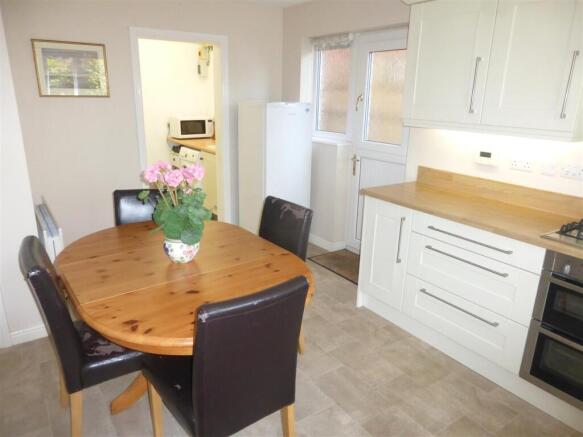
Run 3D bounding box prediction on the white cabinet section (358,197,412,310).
[{"bbox_3d":[0.632,0.238,2.801,0.050,0.725,0.405,-11,21,-34],"label":"white cabinet section"}]

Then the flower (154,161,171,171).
[{"bbox_3d":[-0.637,-0.258,2.000,0.082,0.065,0.082,-4,18,-17],"label":"flower"}]

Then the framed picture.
[{"bbox_3d":[-1.778,-1.212,3.301,0.523,0.424,0.020,-10,20,-34],"label":"framed picture"}]

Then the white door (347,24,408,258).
[{"bbox_3d":[0.836,-0.586,3.711,0.070,2.100,0.820,-11,21,-34],"label":"white door"}]

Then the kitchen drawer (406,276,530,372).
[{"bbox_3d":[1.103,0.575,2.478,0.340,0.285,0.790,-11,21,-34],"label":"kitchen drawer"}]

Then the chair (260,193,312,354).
[{"bbox_3d":[-0.226,0.390,2.453,0.565,0.947,0.415,-11,21,-34],"label":"chair"}]

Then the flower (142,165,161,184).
[{"bbox_3d":[-0.679,-0.213,1.960,0.085,0.085,0.085,-4,18,-19],"label":"flower"}]

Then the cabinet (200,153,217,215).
[{"bbox_3d":[-0.734,-0.431,5.062,0.570,0.780,0.600,-11,21,-34],"label":"cabinet"}]

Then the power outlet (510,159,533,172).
[{"bbox_3d":[1.474,-0.341,2.586,0.012,0.086,0.146,-10,20,-34],"label":"power outlet"}]

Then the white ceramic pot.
[{"bbox_3d":[-0.554,0.146,2.031,0.180,0.125,0.180,-3,17,-15],"label":"white ceramic pot"}]

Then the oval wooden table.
[{"bbox_3d":[-0.558,0.572,2.140,1.050,0.753,1.530,-10,20,-34],"label":"oval wooden table"}]

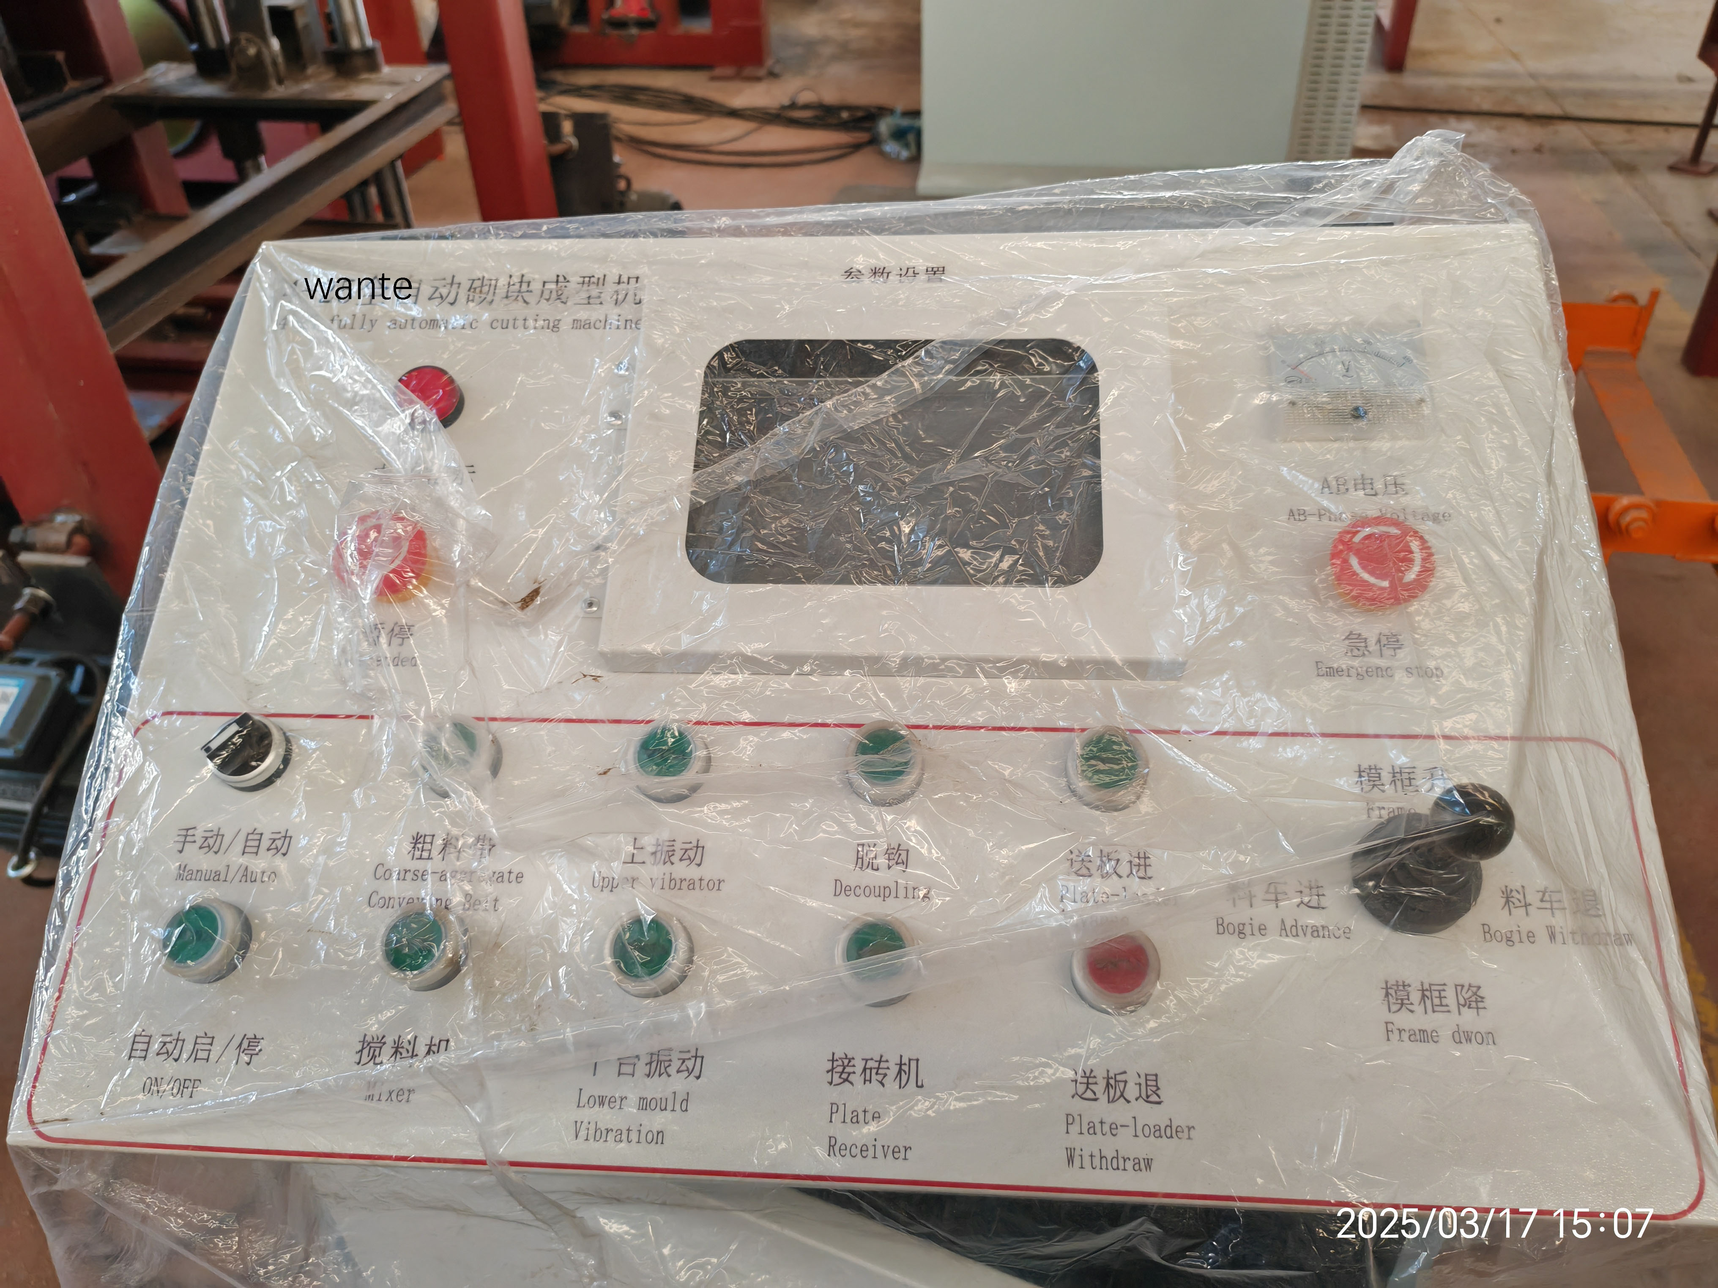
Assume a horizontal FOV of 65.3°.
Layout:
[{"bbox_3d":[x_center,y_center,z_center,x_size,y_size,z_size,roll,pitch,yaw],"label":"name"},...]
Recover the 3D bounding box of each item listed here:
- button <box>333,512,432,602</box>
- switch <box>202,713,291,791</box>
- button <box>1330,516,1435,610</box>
[{"bbox_3d":[-0.196,-0.034,0.555,0.039,0.029,0.039,1,66,5],"label":"button"},{"bbox_3d":[-0.235,0.038,0.509,0.030,0.021,0.030,1,66,5],"label":"switch"},{"bbox_3d":[0.193,-0.027,0.500,0.038,0.027,0.038,1,66,5],"label":"button"}]

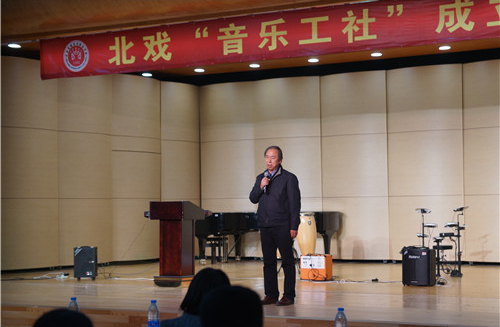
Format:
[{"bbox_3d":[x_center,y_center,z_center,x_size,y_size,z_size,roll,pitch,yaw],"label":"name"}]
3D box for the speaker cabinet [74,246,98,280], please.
[{"bbox_3d":[-2.449,1.488,14.482,0.305,0.505,0.270,0,-3,-3],"label":"speaker cabinet"}]

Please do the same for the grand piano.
[{"bbox_3d":[0.356,1.431,18.580,2.420,0.990,1.520,-2,-3,30],"label":"grand piano"}]

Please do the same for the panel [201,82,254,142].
[{"bbox_3d":[-0.477,-1.055,19.941,1.330,1.161,0.120,-2,-3,31],"label":"panel"}]

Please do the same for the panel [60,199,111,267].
[{"bbox_3d":[-2.959,1.239,17.630,0.120,1.206,1.440,-2,-3,33],"label":"panel"}]

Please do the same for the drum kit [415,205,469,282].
[{"bbox_3d":[2.902,1.185,14.650,0.820,1.080,0.800,-1,-3,14],"label":"drum kit"}]

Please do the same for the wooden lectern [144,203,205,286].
[{"bbox_3d":[-1.022,1.108,13.575,0.540,1.160,0.530,-2,-3,31],"label":"wooden lectern"}]

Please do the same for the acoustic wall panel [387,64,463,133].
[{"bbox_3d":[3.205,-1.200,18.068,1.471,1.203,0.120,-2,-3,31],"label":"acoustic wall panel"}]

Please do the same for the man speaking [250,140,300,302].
[{"bbox_3d":[0.270,0.680,10.796,0.520,1.745,0.370,-2,-3,33],"label":"man speaking"}]

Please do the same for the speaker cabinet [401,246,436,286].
[{"bbox_3d":[2.292,1.391,13.183,0.380,0.505,0.340,-2,-3,24],"label":"speaker cabinet"}]

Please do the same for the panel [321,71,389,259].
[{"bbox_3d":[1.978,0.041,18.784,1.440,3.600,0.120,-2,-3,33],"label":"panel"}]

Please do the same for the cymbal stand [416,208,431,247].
[{"bbox_3d":[2.647,1.204,14.800,0.250,1.060,0.260,-1,-3,14],"label":"cymbal stand"}]

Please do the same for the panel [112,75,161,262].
[{"bbox_3d":[-2.178,0.109,18.829,0.130,3.558,1.380,-2,-3,35],"label":"panel"}]

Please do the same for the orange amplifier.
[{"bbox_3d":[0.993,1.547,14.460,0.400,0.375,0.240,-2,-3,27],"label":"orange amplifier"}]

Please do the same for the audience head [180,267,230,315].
[{"bbox_3d":[-0.223,0.638,4.850,0.225,0.240,0.245,-2,-3,28],"label":"audience head"}]

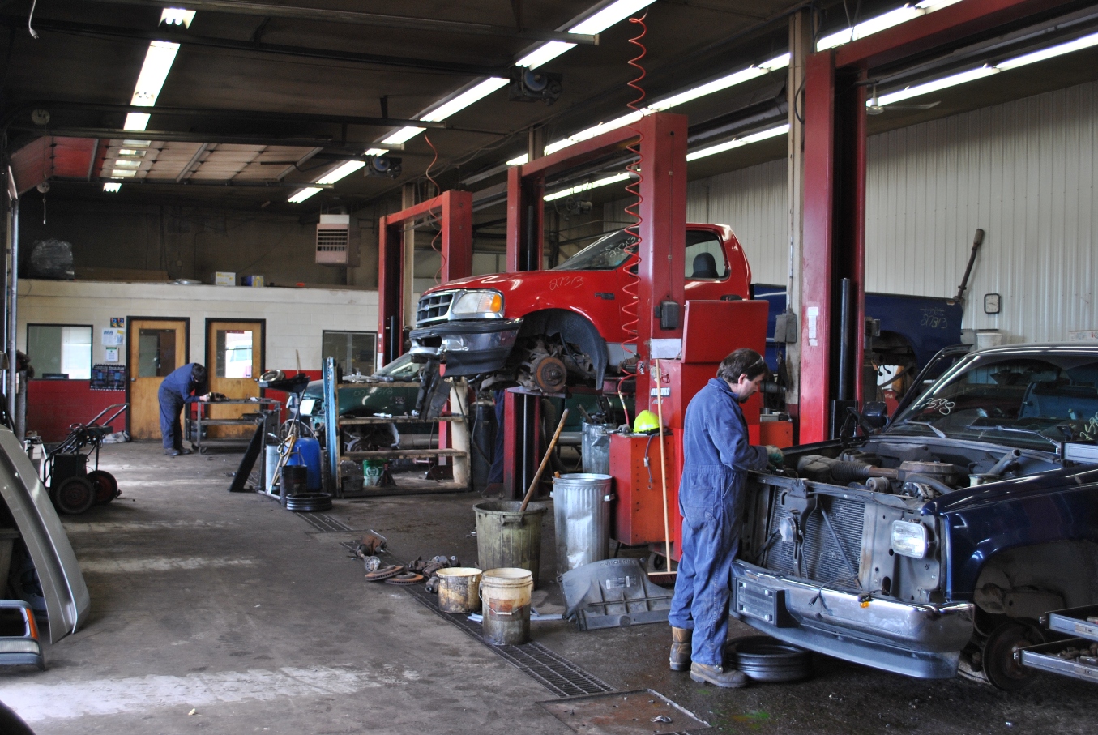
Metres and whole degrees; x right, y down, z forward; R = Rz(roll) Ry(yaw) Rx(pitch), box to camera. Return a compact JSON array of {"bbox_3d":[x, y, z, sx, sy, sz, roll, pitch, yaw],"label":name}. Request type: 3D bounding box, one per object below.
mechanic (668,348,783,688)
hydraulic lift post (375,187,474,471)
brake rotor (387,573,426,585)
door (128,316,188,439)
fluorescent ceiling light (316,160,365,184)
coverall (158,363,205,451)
[{"bbox_3d":[0.916,0.784,5.710,0.570,1.710,0.490,0,1,-15],"label":"mechanic"},{"bbox_3d":[-1.786,-0.433,15.293,0.450,3.600,3.350,0,1,-24],"label":"hydraulic lift post"},{"bbox_3d":[-1.024,1.487,7.788,0.278,0.055,0.278,1,1,0],"label":"brake rotor"},{"bbox_3d":[-6.722,0.186,18.918,1.000,2.070,0.110,0,1,-24],"label":"door"},{"bbox_3d":[-3.145,-2.993,16.646,0.280,0.120,2.380,0,1,-24],"label":"fluorescent ceiling light"},{"bbox_3d":[-5.574,0.598,16.669,0.680,1.330,0.500,0,1,-10],"label":"coverall"}]

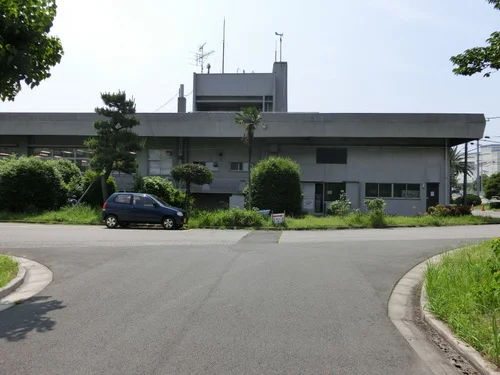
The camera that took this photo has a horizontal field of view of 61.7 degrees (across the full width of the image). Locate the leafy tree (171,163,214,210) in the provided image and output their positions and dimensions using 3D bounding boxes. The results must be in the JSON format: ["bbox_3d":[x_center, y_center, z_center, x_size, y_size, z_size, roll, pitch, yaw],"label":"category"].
[{"bbox_3d":[-2.758,0.221,19.889,2.050,2.724,1.900,1,0,6],"label":"leafy tree"}]

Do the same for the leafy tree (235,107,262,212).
[{"bbox_3d":[-0.050,-1.163,20.800,1.400,5.600,1.400,1,-1,3],"label":"leafy tree"}]

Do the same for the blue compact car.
[{"bbox_3d":[-4.130,0.935,17.250,3.395,1.450,1.475,1,0,7],"label":"blue compact car"}]

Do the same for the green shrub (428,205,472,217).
[{"bbox_3d":[11.335,1.426,23.800,2.500,0.820,1.300,1,-1,3],"label":"green shrub"}]

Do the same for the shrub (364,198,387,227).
[{"bbox_3d":[5.860,1.167,19.595,1.000,1.258,0.950,1,0,6],"label":"shrub"}]

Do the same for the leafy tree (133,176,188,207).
[{"bbox_3d":[-4.550,0.476,21.191,2.700,2.167,2.100,1,0,6],"label":"leafy tree"}]

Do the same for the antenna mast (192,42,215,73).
[{"bbox_3d":[-3.552,-9.931,32.000,1.500,2.350,2.000,1,-1,-36],"label":"antenna mast"}]

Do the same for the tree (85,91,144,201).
[{"bbox_3d":[-6.656,-1.515,20.500,2.900,6.100,2.800,1,-1,3],"label":"tree"}]

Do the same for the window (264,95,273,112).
[{"bbox_3d":[1.429,-6.261,32.000,0.640,1.450,0.120,1,-1,3],"label":"window"}]

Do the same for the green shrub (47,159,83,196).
[{"bbox_3d":[-10.413,-0.044,23.187,2.200,3.015,2.100,1,0,6],"label":"green shrub"}]

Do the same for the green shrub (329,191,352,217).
[{"bbox_3d":[4.738,0.964,21.993,1.200,1.561,1.100,1,0,6],"label":"green shrub"}]

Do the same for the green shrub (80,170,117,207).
[{"bbox_3d":[-7.884,0.354,21.800,1.850,2.350,1.800,1,-1,3],"label":"green shrub"}]

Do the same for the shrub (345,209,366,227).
[{"bbox_3d":[4.634,1.309,18.400,0.950,0.850,0.900,1,-1,3],"label":"shrub"}]

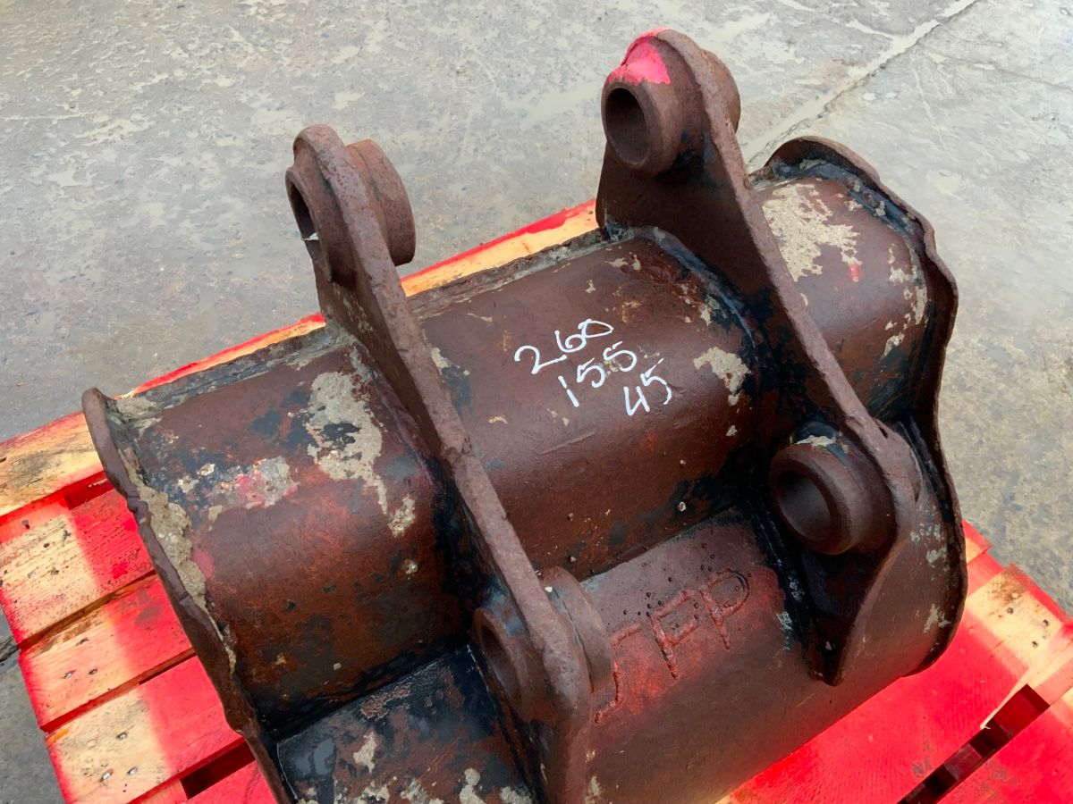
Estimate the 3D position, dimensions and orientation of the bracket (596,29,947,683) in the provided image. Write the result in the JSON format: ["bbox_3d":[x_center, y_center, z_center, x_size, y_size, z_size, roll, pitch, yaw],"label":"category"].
[{"bbox_3d":[0.143,-0.014,0.602,0.056,0.198,0.454,-23,85,-20],"label":"bracket"}]

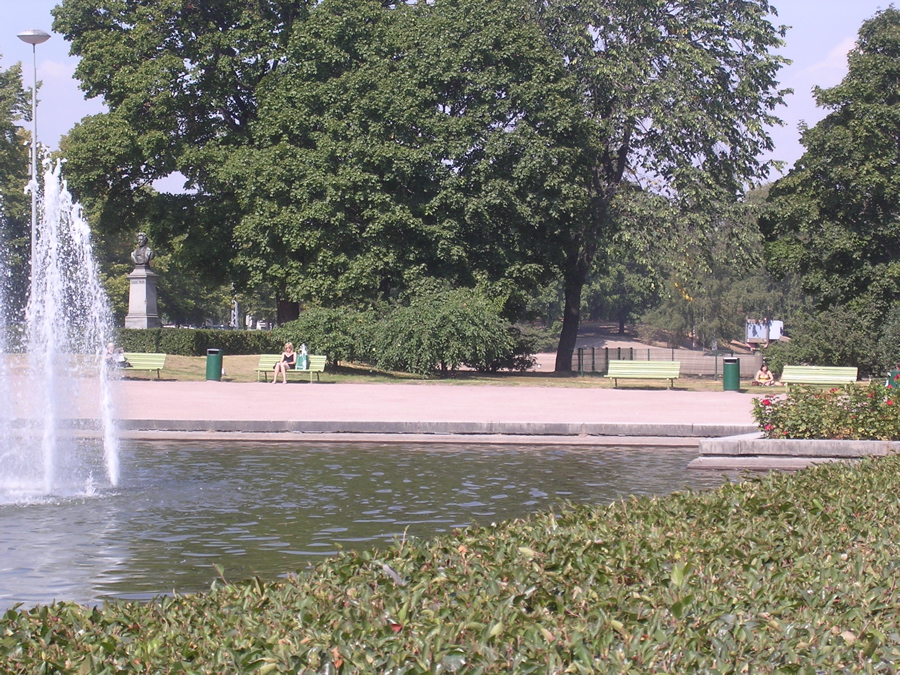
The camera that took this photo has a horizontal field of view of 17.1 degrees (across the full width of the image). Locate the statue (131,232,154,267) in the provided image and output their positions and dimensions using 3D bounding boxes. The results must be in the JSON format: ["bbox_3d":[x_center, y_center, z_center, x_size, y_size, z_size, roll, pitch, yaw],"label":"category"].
[{"bbox_3d":[-10.997,-3.167,107.000,0.860,1.180,0.600,1,0,26],"label":"statue"}]

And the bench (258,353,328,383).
[{"bbox_3d":[-4.733,0.950,89.000,2.150,0.860,0.680,1,0,20],"label":"bench"}]

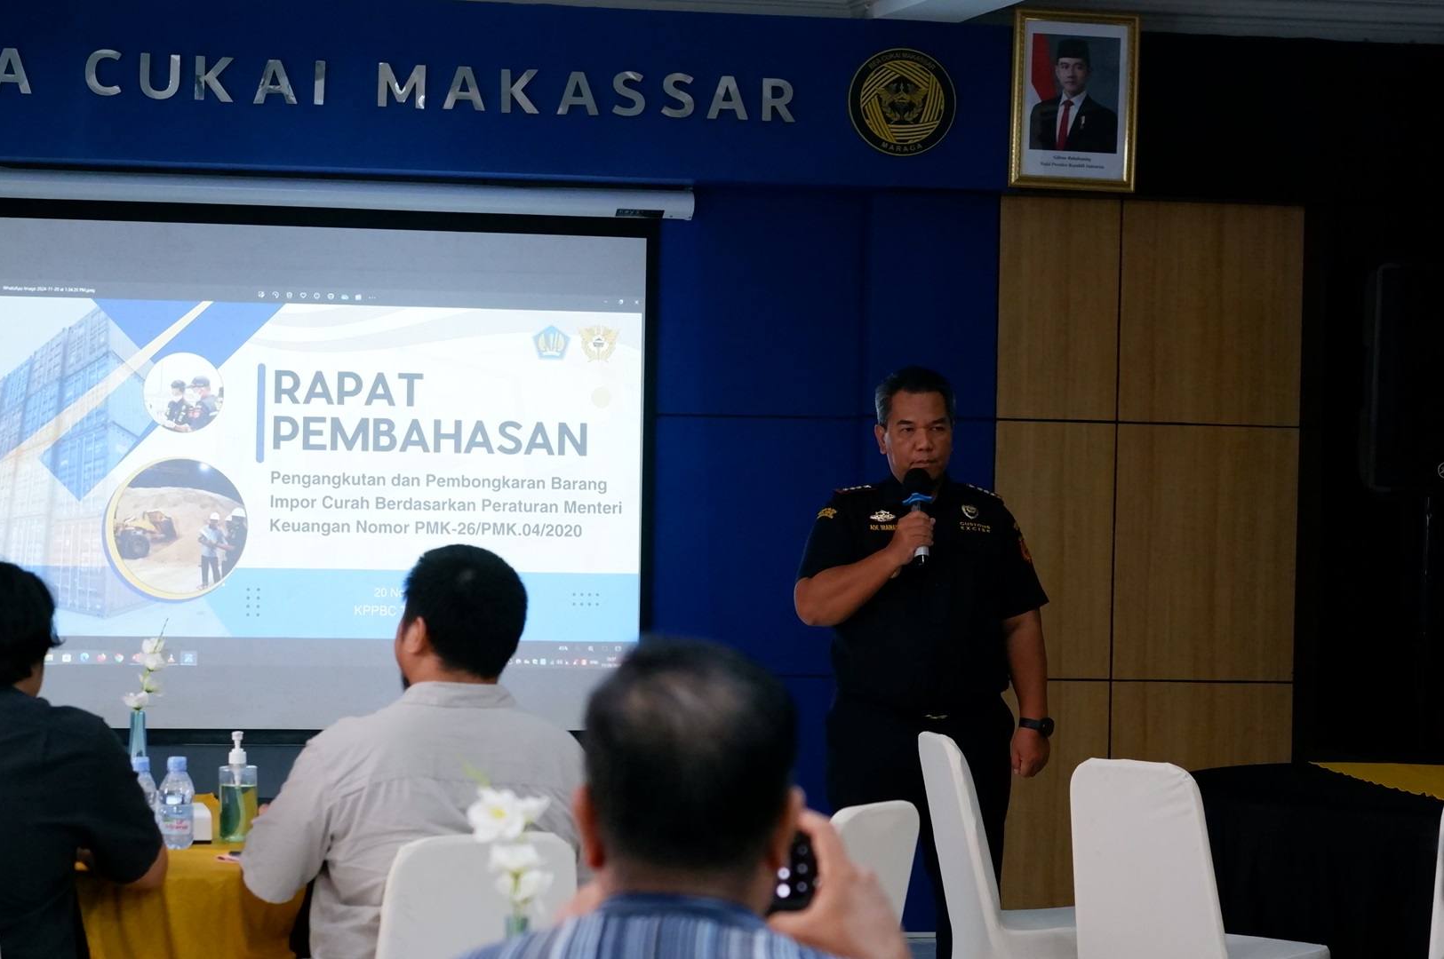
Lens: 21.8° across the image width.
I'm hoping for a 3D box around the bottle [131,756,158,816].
[{"bbox_3d":[-1.055,0.587,6.800,0.064,0.168,0.064,1,1,0],"label":"bottle"}]

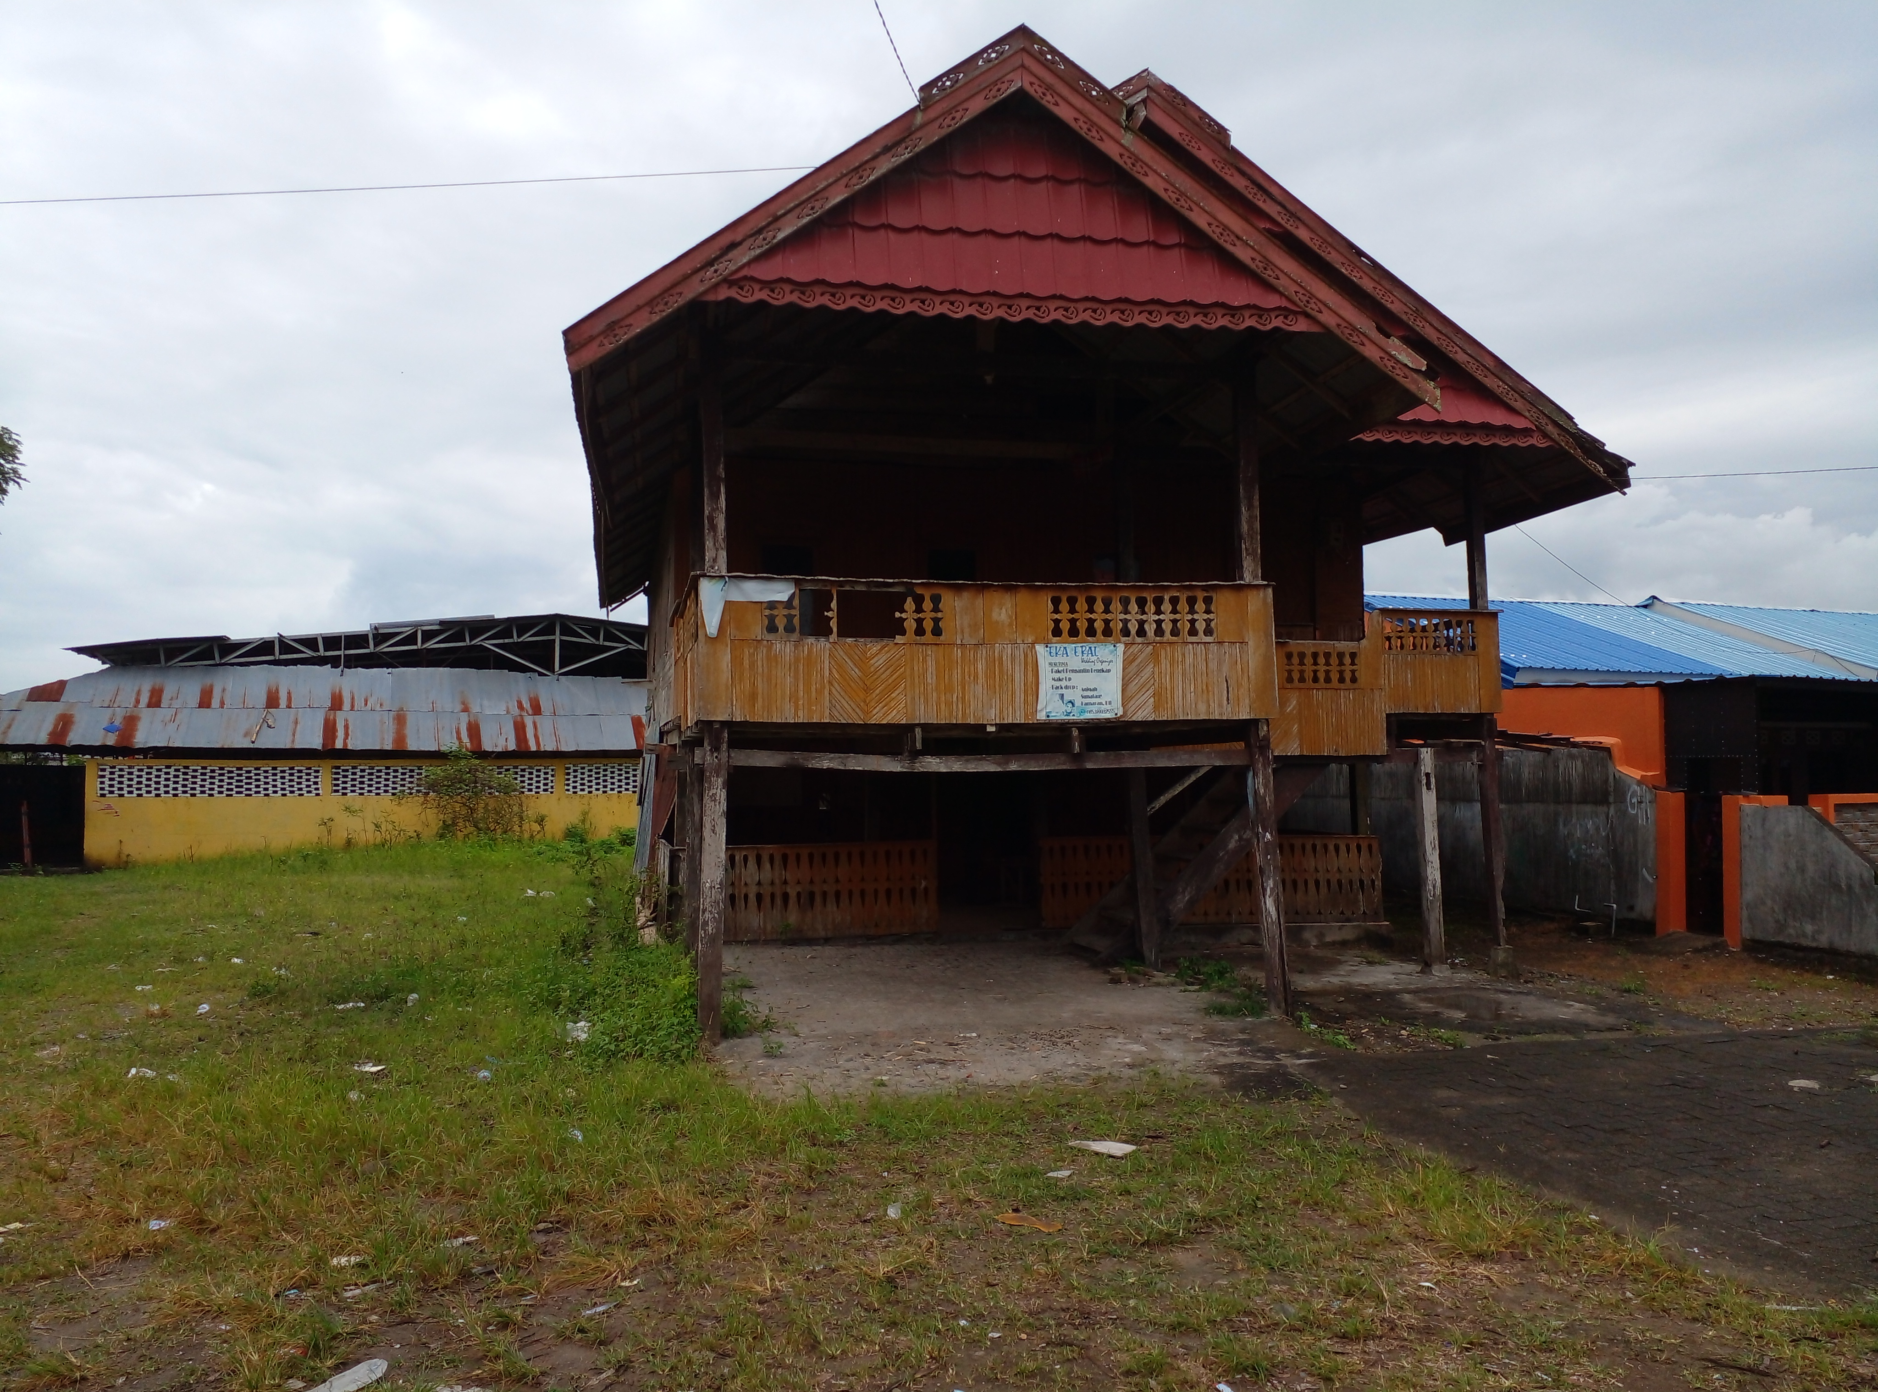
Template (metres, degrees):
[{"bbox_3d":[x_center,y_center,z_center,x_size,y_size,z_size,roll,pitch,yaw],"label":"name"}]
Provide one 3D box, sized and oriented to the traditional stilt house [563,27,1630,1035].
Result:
[{"bbox_3d":[1.083,-1.251,14.290,8.850,7.370,9.950,0,-4,-12],"label":"traditional stilt house"}]

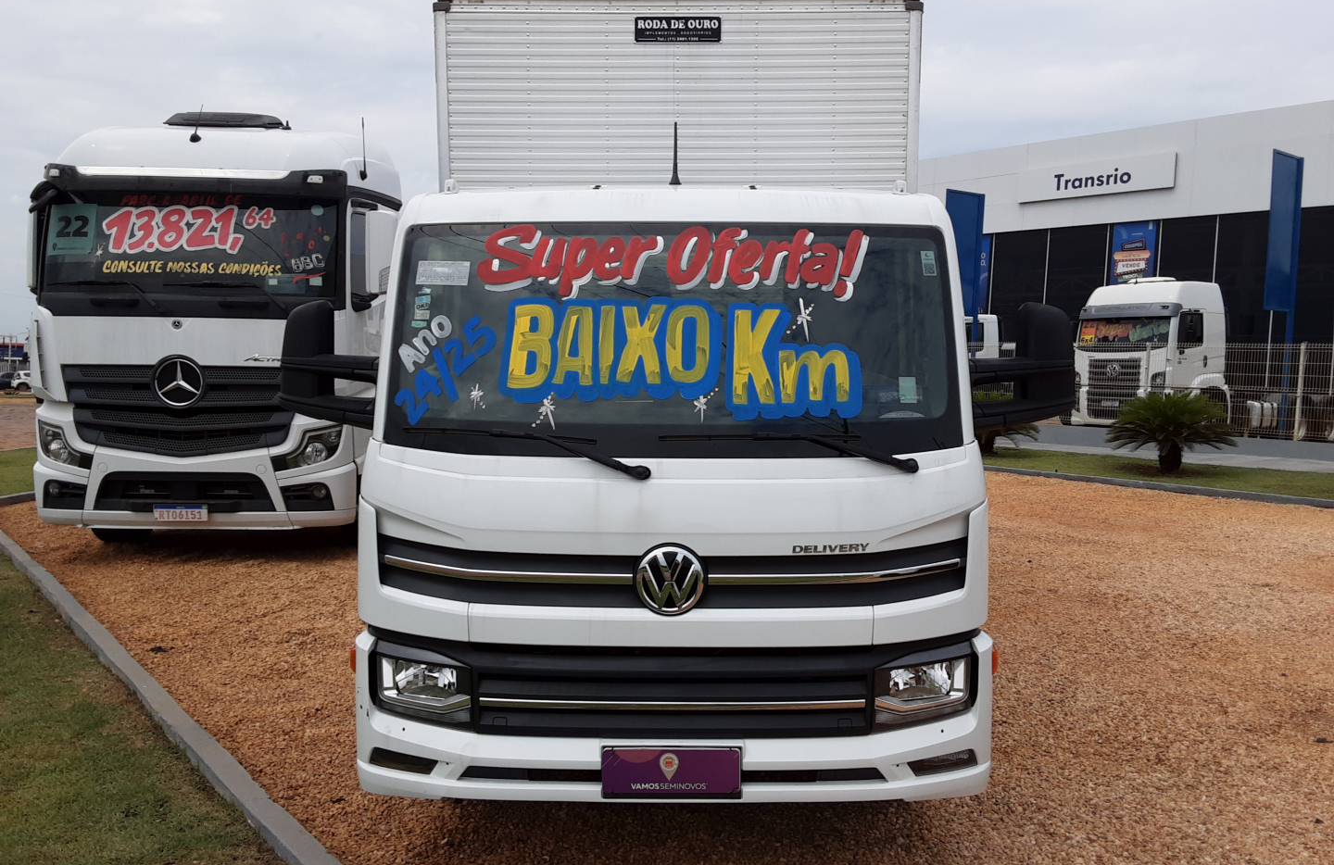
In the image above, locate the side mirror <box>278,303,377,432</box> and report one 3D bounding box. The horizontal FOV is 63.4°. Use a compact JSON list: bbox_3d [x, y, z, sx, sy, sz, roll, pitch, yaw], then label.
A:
[{"bbox_3d":[-1.176,-0.240,3.768,0.340,0.450,0.230,0,5,1],"label":"side mirror"}]

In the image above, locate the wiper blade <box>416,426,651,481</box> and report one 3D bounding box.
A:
[{"bbox_3d":[-0.458,0.053,3.446,0.790,0.170,0.130,1,5,13],"label":"wiper blade"}]

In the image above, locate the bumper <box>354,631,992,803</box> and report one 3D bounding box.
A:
[{"bbox_3d":[0.017,0.862,3.433,2.080,0.470,0.440,0,5,1],"label":"bumper"}]

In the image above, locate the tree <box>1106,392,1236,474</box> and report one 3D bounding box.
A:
[{"bbox_3d":[6.491,0.007,13.900,1.650,1.070,1.600,0,5,0],"label":"tree"}]

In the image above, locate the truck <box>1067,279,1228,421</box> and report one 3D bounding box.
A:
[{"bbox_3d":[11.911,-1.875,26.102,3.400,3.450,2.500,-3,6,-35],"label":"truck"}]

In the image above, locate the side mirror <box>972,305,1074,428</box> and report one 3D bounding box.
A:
[{"bbox_3d":[1.225,-0.225,3.709,0.360,0.450,0.230,0,5,1],"label":"side mirror"}]

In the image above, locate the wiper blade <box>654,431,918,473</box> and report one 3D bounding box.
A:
[{"bbox_3d":[0.376,0.056,3.404,0.820,0.140,0.130,0,5,1],"label":"wiper blade"}]

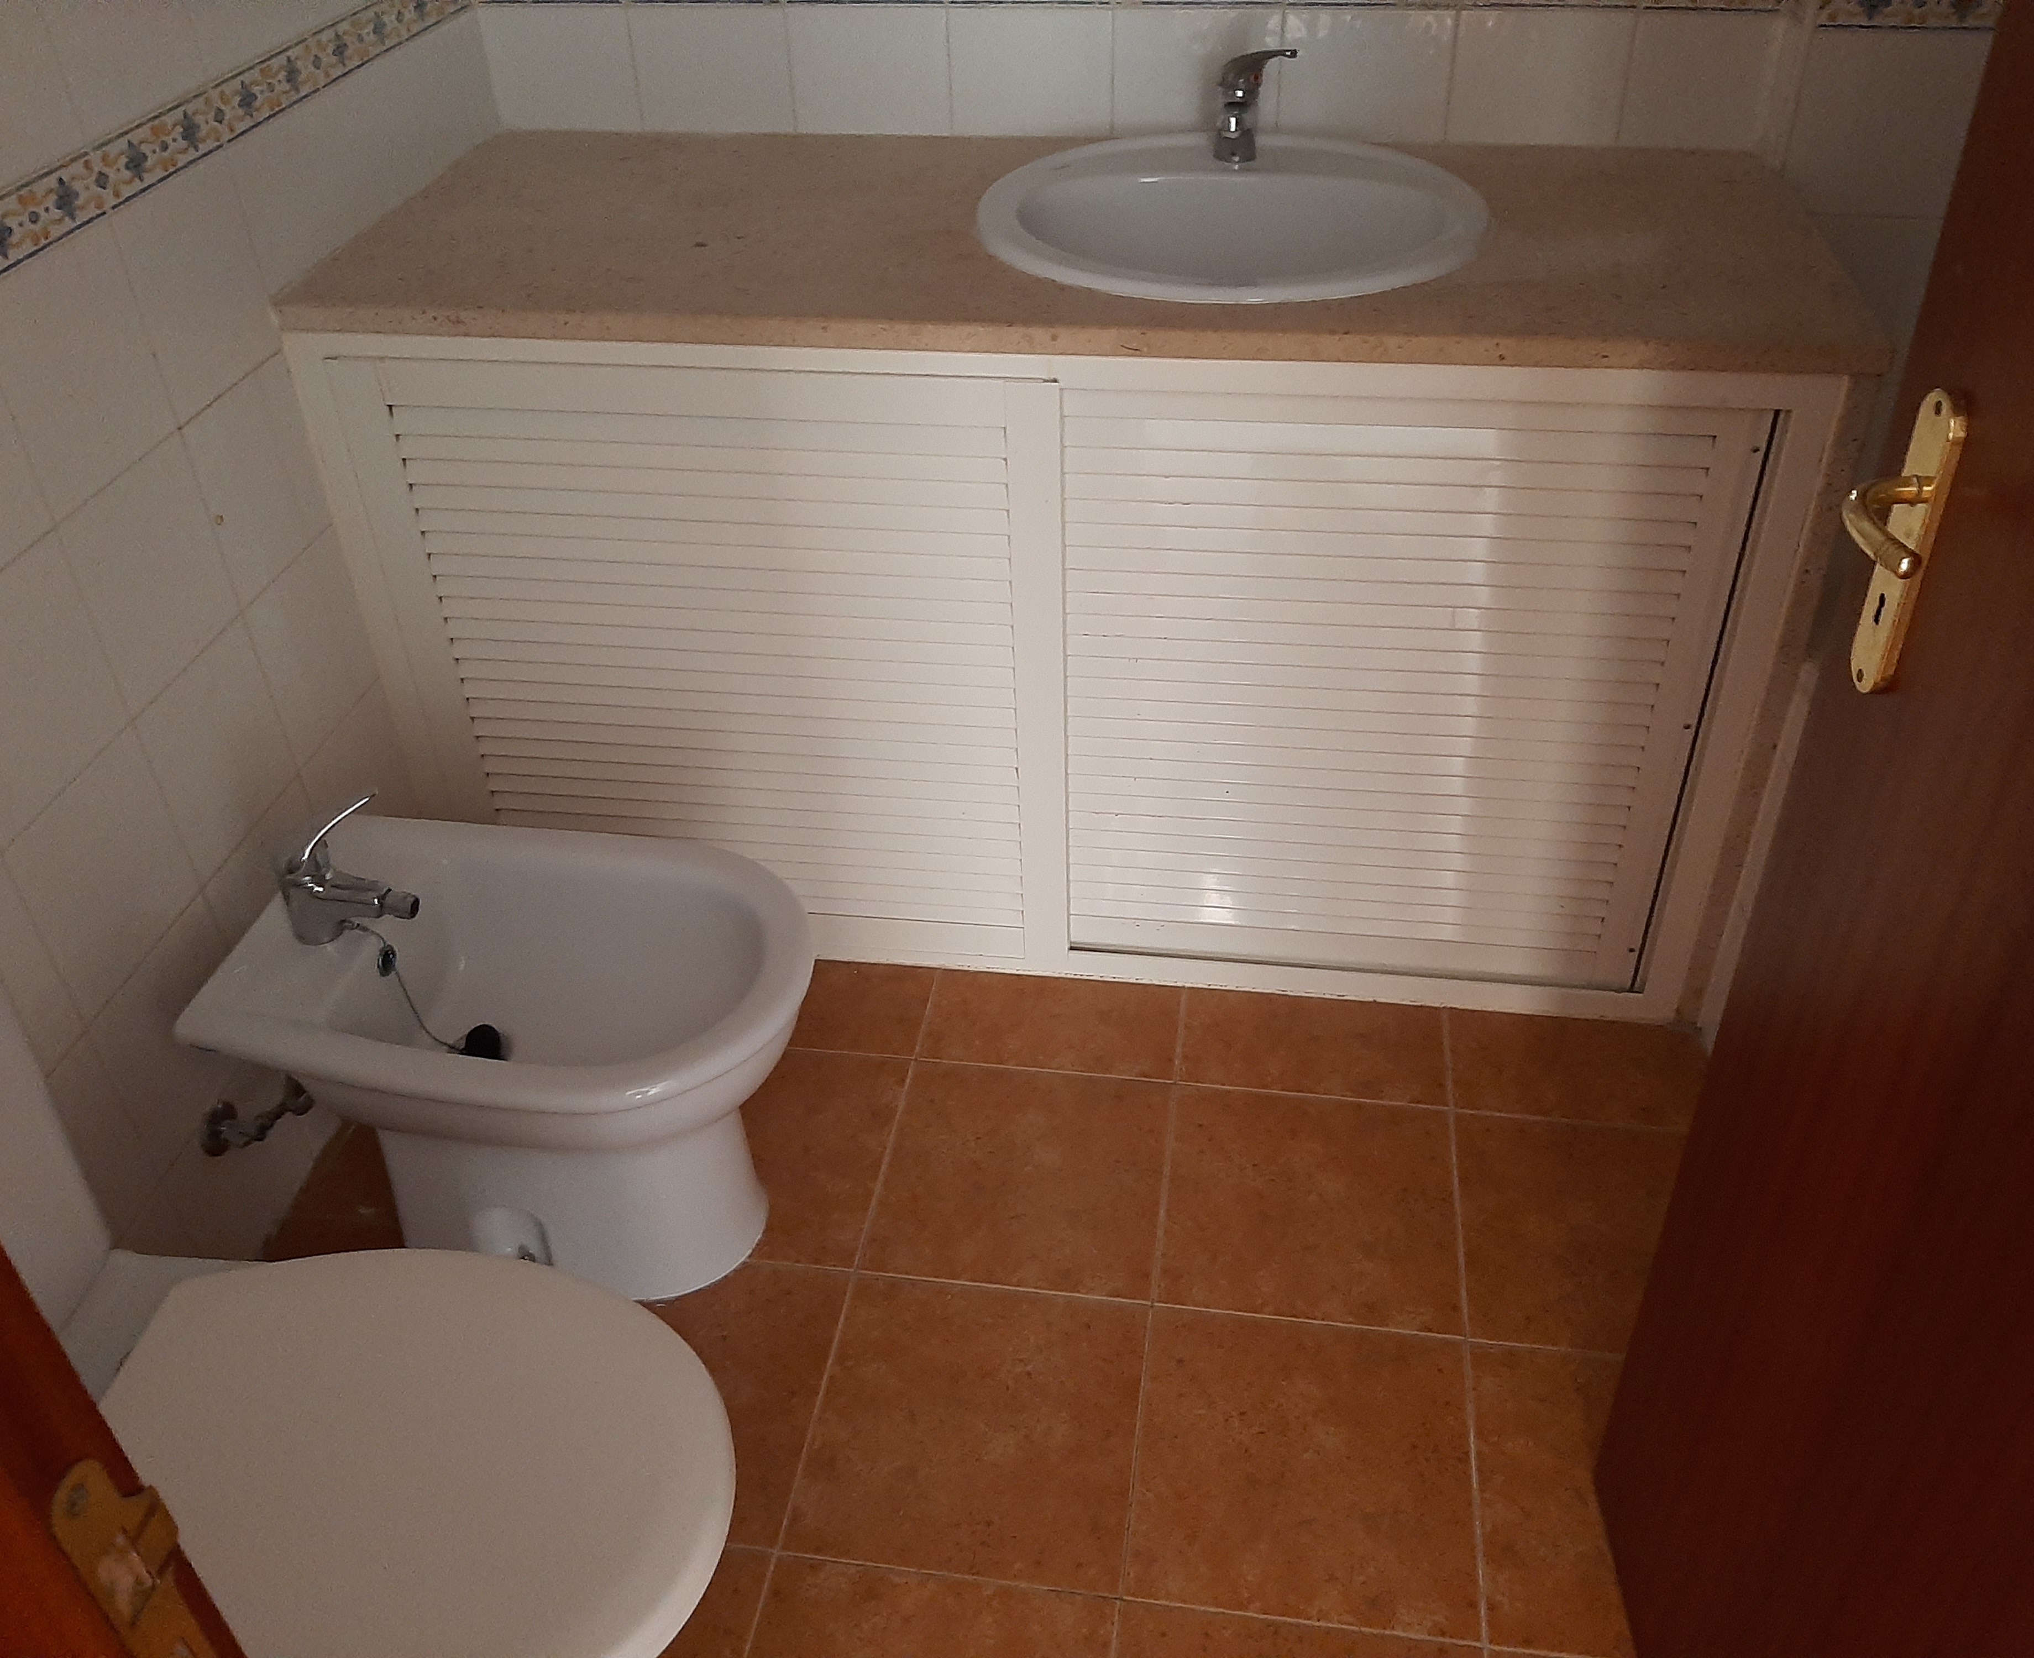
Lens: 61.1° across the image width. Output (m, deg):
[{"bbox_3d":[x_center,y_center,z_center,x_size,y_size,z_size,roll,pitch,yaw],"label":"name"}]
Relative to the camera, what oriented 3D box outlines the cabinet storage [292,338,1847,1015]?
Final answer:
[{"bbox_3d":[0.056,-0.323,2.169,1.543,0.812,0.613,4,37,8],"label":"cabinet storage"}]

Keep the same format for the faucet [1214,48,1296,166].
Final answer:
[{"bbox_3d":[0.264,-0.804,1.931,0.088,0.133,0.135,3,38,7],"label":"faucet"}]

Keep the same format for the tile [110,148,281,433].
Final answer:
[{"bbox_3d":[-0.789,-0.522,1.663,0.010,0.198,0.198,4,37,8],"label":"tile"}]

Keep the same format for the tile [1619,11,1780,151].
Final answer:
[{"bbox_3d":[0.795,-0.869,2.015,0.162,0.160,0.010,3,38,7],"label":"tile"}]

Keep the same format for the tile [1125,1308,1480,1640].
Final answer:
[{"bbox_3d":[0.275,0.604,1.642,0.314,0.010,0.314,4,38,8],"label":"tile"}]

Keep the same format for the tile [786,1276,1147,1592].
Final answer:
[{"bbox_3d":[-0.039,0.581,1.684,0.314,0.010,0.314,4,38,8],"label":"tile"}]

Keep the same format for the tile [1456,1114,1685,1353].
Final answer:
[{"bbox_3d":[0.635,0.436,1.848,0.314,0.010,0.314,4,38,8],"label":"tile"}]

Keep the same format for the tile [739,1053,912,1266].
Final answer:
[{"bbox_3d":[-0.301,0.365,1.959,0.312,0.010,0.312,4,38,8],"label":"tile"}]

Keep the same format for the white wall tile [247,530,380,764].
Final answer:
[{"bbox_3d":[-0.772,-0.203,1.894,0.010,0.200,0.200,4,38,8],"label":"white wall tile"}]

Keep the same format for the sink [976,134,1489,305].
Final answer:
[{"bbox_3d":[0.233,-0.607,1.915,0.550,0.180,0.485,3,38,7],"label":"sink"}]

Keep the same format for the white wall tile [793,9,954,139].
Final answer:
[{"bbox_3d":[-0.181,-0.935,2.140,0.200,0.172,0.010,4,38,8],"label":"white wall tile"}]

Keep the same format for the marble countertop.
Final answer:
[{"bbox_3d":[0.058,-0.659,1.903,1.569,0.029,0.624,4,38,8],"label":"marble countertop"}]

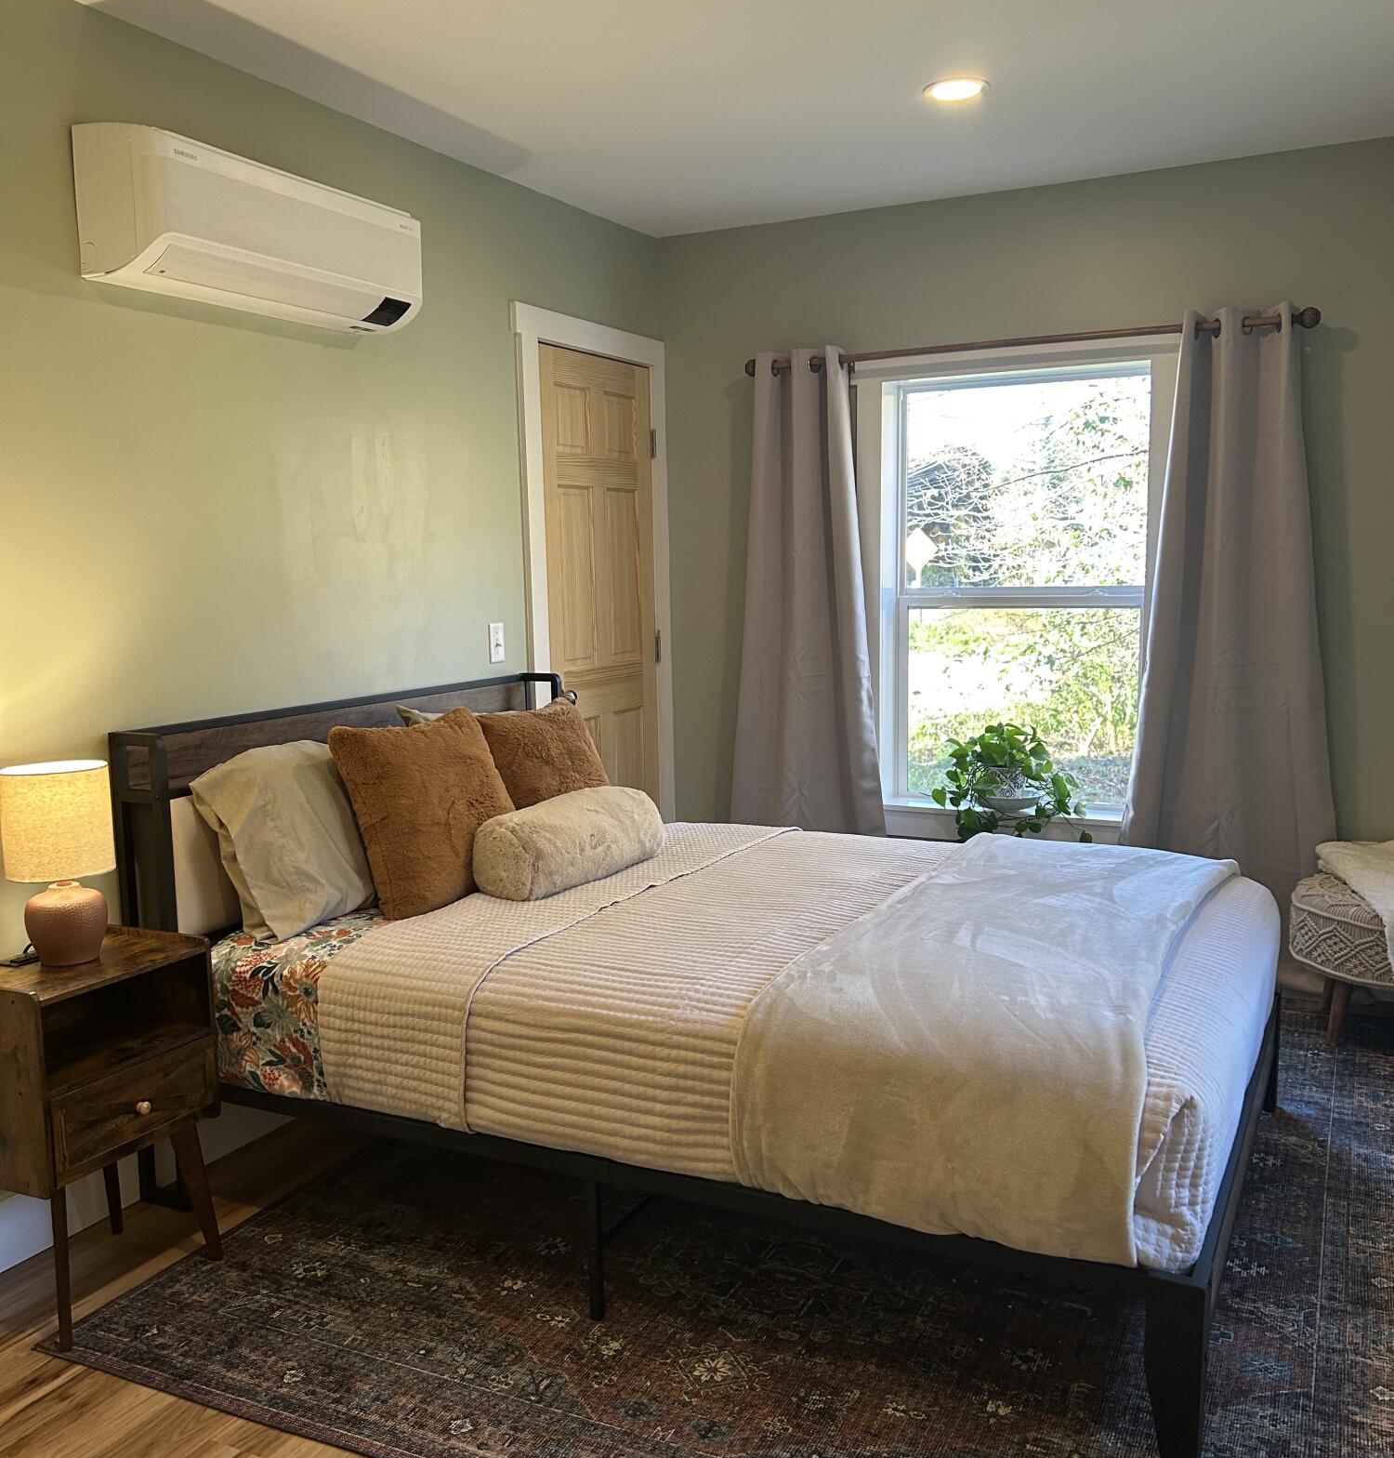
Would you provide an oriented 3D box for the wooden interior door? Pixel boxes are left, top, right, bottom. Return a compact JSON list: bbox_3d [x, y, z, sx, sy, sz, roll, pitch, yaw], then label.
[{"bbox_3d":[-0.321,-0.221,4.743,0.045,2.030,0.705,3,8,27],"label":"wooden interior door"}]

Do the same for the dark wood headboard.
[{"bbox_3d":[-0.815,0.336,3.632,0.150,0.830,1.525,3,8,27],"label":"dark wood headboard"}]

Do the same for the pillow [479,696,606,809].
[{"bbox_3d":[-0.364,0.126,3.784,0.150,0.435,0.445,-29,-8,29],"label":"pillow"}]

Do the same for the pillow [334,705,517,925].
[{"bbox_3d":[-0.609,0.181,3.237,0.160,0.435,0.450,-23,-6,33],"label":"pillow"}]

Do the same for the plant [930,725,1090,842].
[{"bbox_3d":[1.021,0.175,4.533,0.520,0.400,0.360,3,8,27],"label":"plant"}]

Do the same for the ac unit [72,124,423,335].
[{"bbox_3d":[-0.969,-1.109,3.136,0.215,0.297,0.825,3,8,27],"label":"ac unit"}]

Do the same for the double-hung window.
[{"bbox_3d":[1.021,-0.436,4.543,1.060,1.540,0.120,3,8,27],"label":"double-hung window"}]

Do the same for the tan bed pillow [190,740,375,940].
[{"bbox_3d":[-0.806,0.221,3.175,0.170,0.415,0.650,-26,-5,28],"label":"tan bed pillow"}]

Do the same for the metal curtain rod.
[{"bbox_3d":[0.954,-1.195,4.340,1.810,0.063,0.080,3,8,27],"label":"metal curtain rod"}]

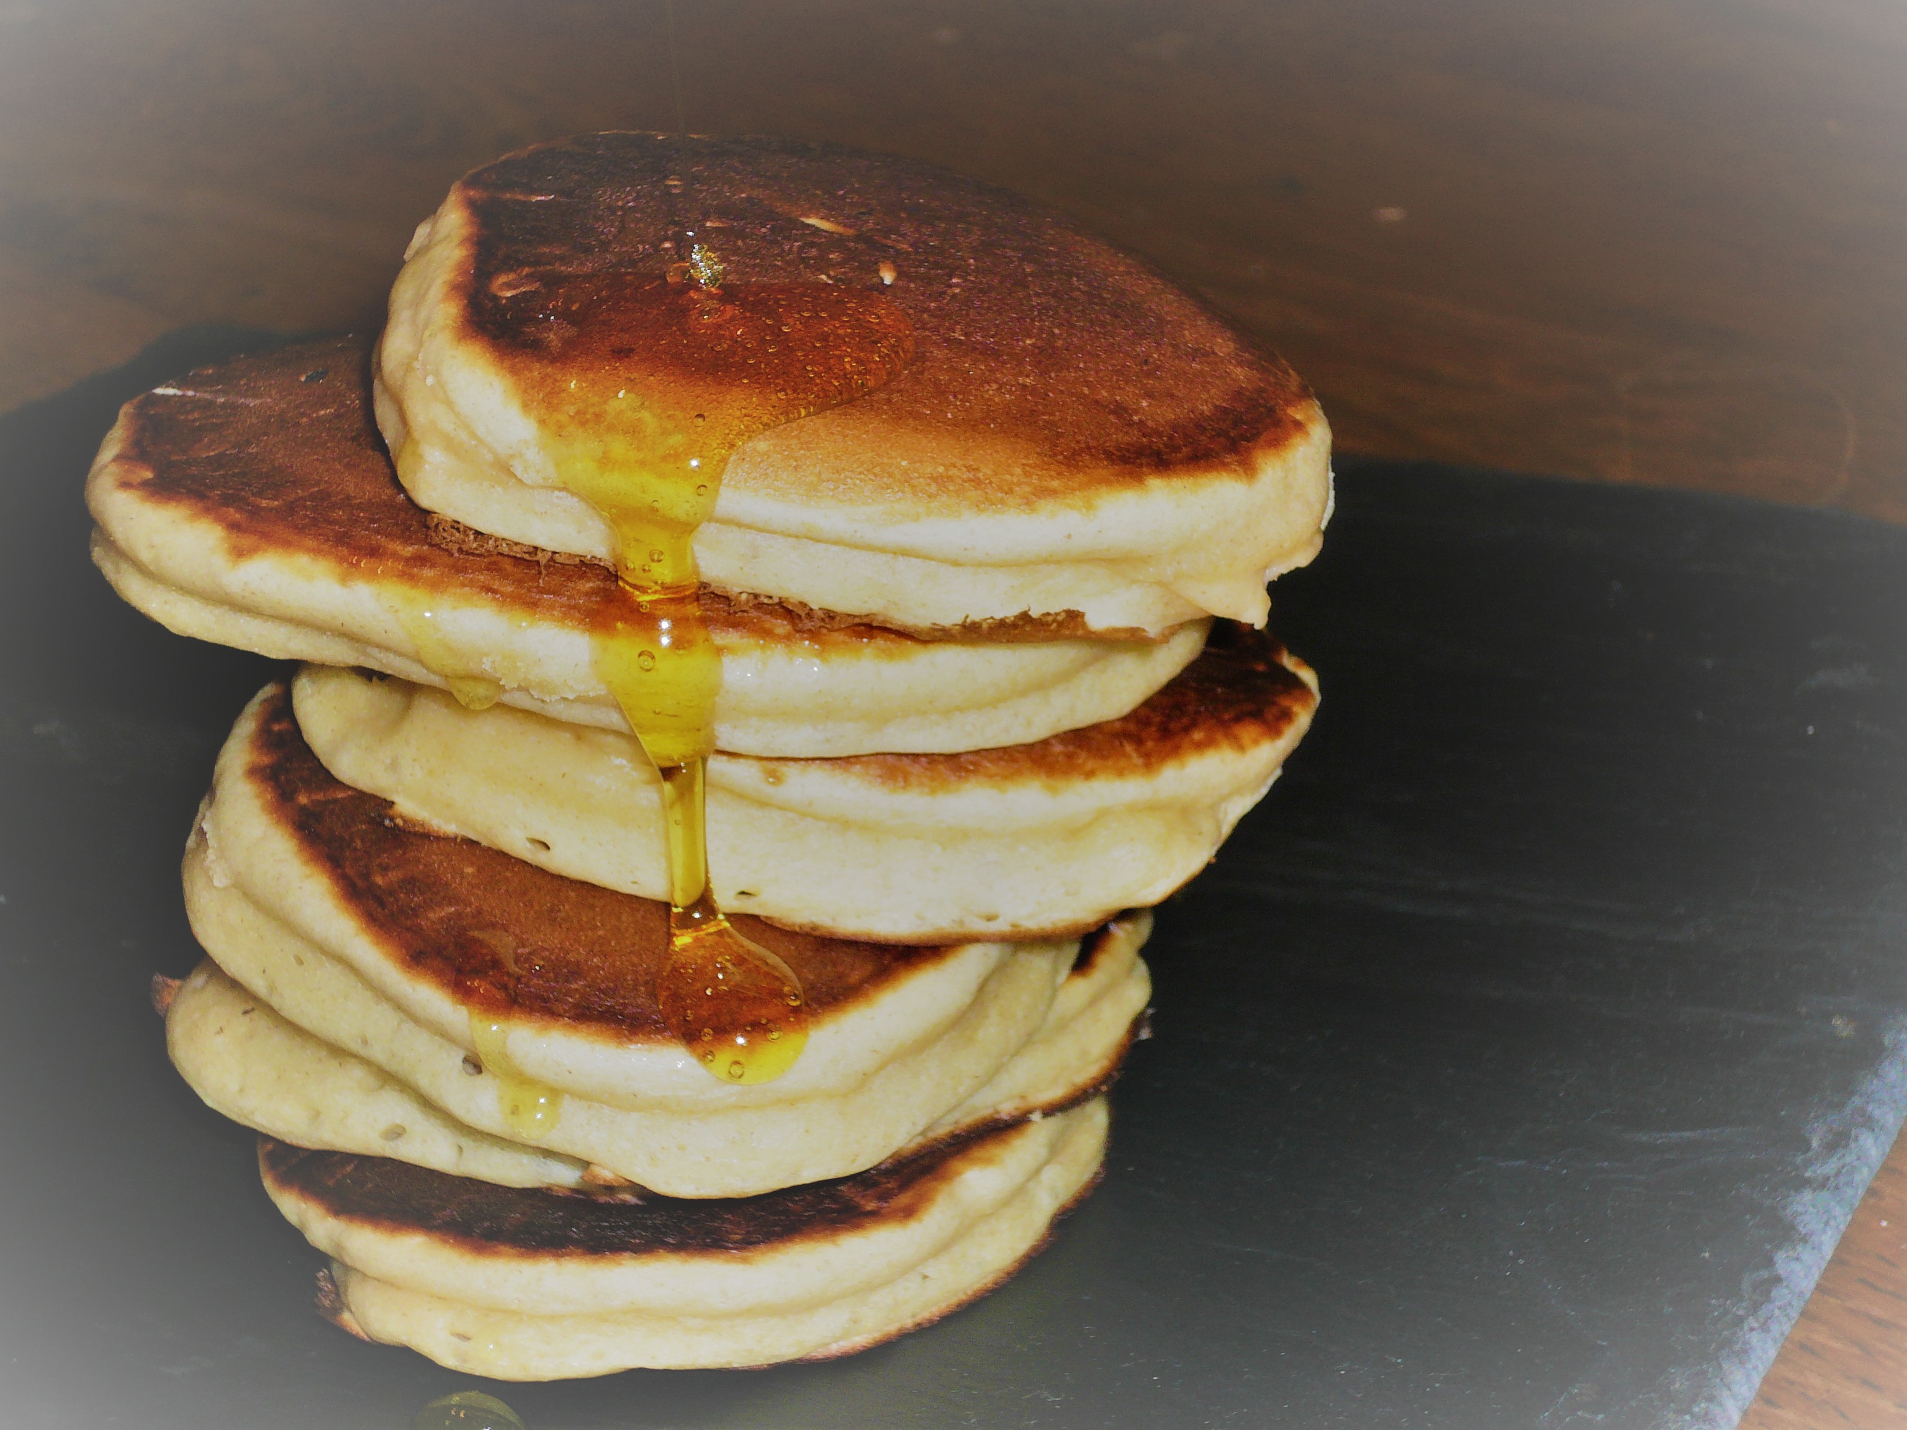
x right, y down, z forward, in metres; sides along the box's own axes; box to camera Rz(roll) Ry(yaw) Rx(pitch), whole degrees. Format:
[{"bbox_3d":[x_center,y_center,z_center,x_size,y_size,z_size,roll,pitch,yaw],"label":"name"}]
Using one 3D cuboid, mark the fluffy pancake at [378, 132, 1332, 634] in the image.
[{"bbox_3d":[-0.011,-0.039,0.498,0.109,0.018,0.109,8,28,-3],"label":"fluffy pancake"}]

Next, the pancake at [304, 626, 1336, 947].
[{"bbox_3d":[-0.017,-0.002,0.513,0.121,0.021,0.119,2,19,-1],"label":"pancake"}]

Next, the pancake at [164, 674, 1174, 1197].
[{"bbox_3d":[-0.037,0.019,0.520,0.111,0.021,0.111,6,29,-2],"label":"pancake"}]

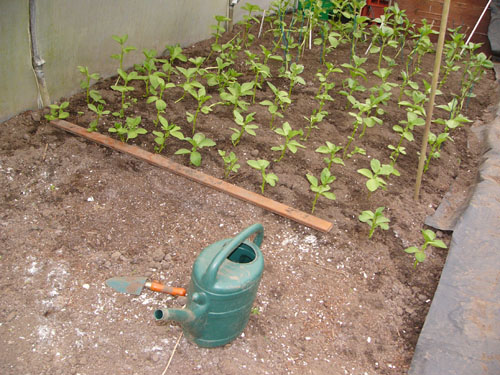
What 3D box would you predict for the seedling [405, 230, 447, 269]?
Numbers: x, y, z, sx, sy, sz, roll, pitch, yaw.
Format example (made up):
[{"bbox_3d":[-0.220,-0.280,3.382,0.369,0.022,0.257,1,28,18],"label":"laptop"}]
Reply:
[{"bbox_3d":[0.621,0.225,1.841,0.148,0.172,0.133,3,35,0],"label":"seedling"}]

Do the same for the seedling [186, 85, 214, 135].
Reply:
[{"bbox_3d":[-0.303,-0.466,3.188,0.172,0.292,0.163,0,29,0],"label":"seedling"}]

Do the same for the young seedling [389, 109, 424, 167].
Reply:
[{"bbox_3d":[0.715,-0.217,2.375,0.171,0.278,0.154,3,35,0],"label":"young seedling"}]

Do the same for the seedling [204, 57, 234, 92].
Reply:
[{"bbox_3d":[-0.265,-0.952,4.375,0.236,0.278,0.224,0,27,0],"label":"seedling"}]

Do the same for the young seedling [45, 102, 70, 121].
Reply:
[{"bbox_3d":[-1.313,-0.510,3.545,0.168,0.115,0.151,-9,31,-19],"label":"young seedling"}]

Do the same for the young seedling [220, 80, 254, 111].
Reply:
[{"bbox_3d":[-0.094,-0.678,3.902,0.255,0.226,0.242,0,27,0],"label":"young seedling"}]

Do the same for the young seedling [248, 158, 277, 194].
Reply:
[{"bbox_3d":[0.065,-0.049,2.718,0.167,0.194,0.159,0,27,0],"label":"young seedling"}]

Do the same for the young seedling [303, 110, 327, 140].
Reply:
[{"bbox_3d":[0.349,-0.328,2.816,0.130,0.167,0.120,4,31,0],"label":"young seedling"}]

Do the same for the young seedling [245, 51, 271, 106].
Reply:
[{"bbox_3d":[0.058,-0.839,4.009,0.200,0.413,0.190,0,27,0],"label":"young seedling"}]

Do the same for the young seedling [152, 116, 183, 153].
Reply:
[{"bbox_3d":[-0.382,-0.239,2.407,0.138,0.180,0.125,3,35,0],"label":"young seedling"}]

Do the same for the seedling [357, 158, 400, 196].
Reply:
[{"bbox_3d":[0.666,-0.032,2.705,0.217,0.213,0.195,9,30,13],"label":"seedling"}]

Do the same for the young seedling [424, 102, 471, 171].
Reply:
[{"bbox_3d":[1.119,-0.270,2.964,0.247,0.406,0.223,12,31,18],"label":"young seedling"}]

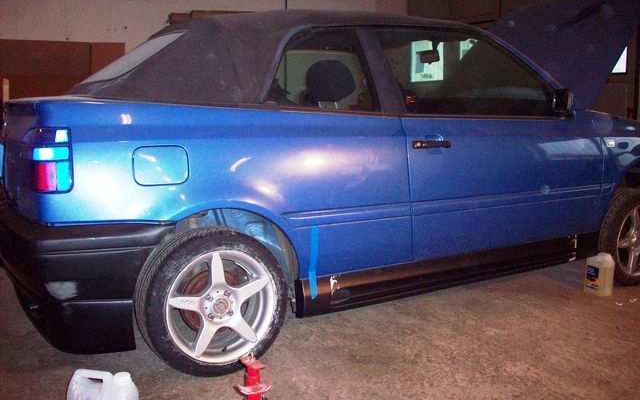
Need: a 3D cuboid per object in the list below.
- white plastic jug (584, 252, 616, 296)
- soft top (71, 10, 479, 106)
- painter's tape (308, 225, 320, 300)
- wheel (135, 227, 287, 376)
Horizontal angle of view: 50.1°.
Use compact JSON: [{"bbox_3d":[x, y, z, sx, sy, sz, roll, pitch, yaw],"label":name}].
[{"bbox_3d":[1.470,0.388,3.598,0.080,0.218,0.125,-3,7,-17],"label":"white plastic jug"},{"bbox_3d":[-0.355,-0.648,3.365,1.900,0.440,1.400,-5,8,-29],"label":"soft top"},{"bbox_3d":[-0.019,0.250,2.700,0.045,0.295,0.020,-5,8,-29],"label":"painter's tape"},{"bbox_3d":[-0.406,0.388,2.633,0.550,0.550,0.200,-5,8,-29],"label":"wheel"}]

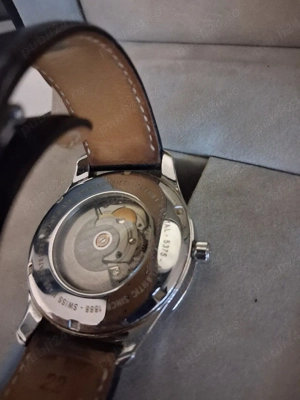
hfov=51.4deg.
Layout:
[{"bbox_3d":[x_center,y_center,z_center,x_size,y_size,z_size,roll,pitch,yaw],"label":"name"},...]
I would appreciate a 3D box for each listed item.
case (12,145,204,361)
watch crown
[{"bbox_3d":[-0.010,0.012,0.079,0.043,0.011,0.051,1,61,19],"label":"case"},{"bbox_3d":[0.011,0.011,0.070,0.004,0.005,0.005,1,61,19],"label":"watch crown"}]

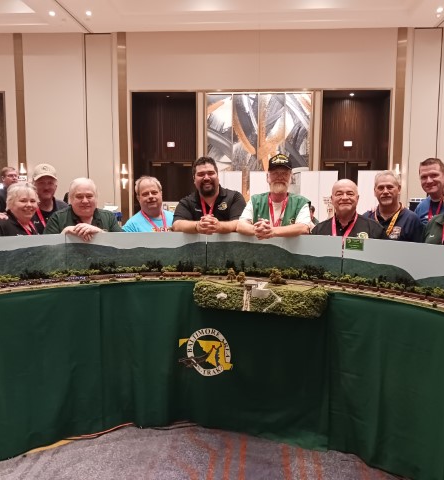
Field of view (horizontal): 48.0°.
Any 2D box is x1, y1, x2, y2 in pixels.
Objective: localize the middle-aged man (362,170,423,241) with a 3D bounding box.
[{"bbox_3d":[1.161,0.329,3.505,0.520,1.680,0.360,3,7,25],"label":"middle-aged man"}]

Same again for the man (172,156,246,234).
[{"bbox_3d":[-0.093,0.271,3.731,0.560,1.740,0.480,0,6,-1],"label":"man"}]

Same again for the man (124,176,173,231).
[{"bbox_3d":[-0.542,0.298,3.834,0.530,1.660,0.380,-2,6,-16],"label":"man"}]

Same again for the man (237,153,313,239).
[{"bbox_3d":[0.404,0.265,3.700,0.550,1.760,0.480,1,6,4],"label":"man"}]

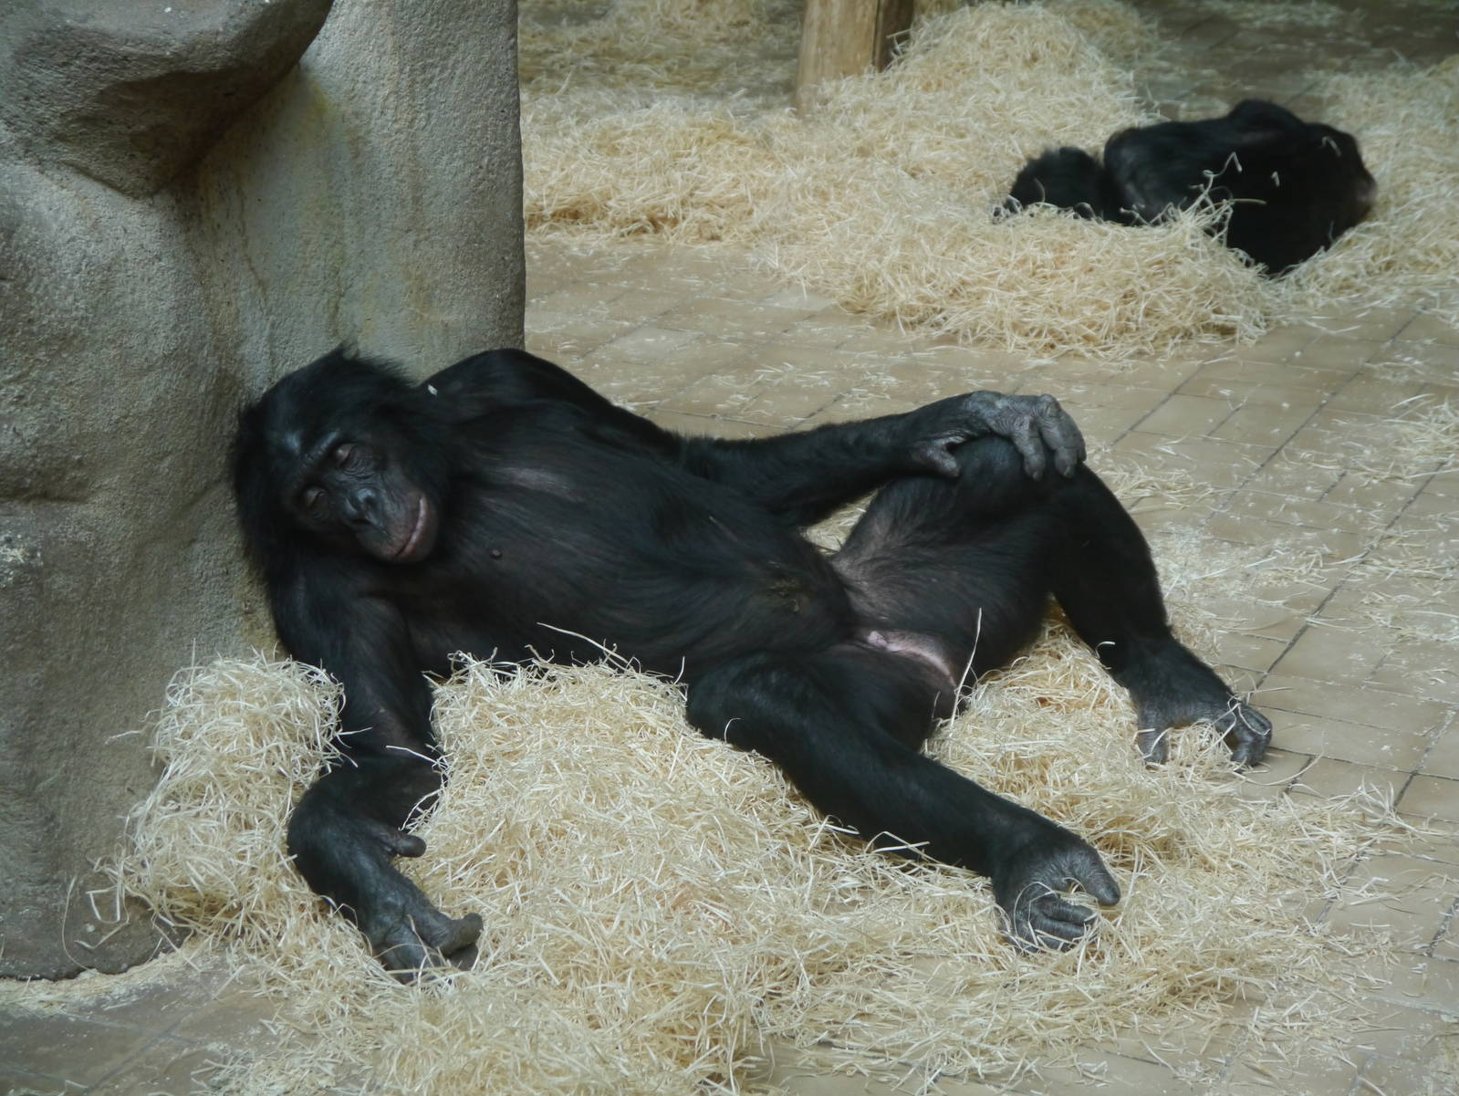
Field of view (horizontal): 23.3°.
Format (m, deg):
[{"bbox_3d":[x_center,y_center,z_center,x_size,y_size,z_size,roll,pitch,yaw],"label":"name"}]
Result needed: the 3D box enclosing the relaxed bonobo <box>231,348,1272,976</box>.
[{"bbox_3d":[0.021,0.073,3.264,1.020,0.410,0.700,1,17,0],"label":"relaxed bonobo"}]

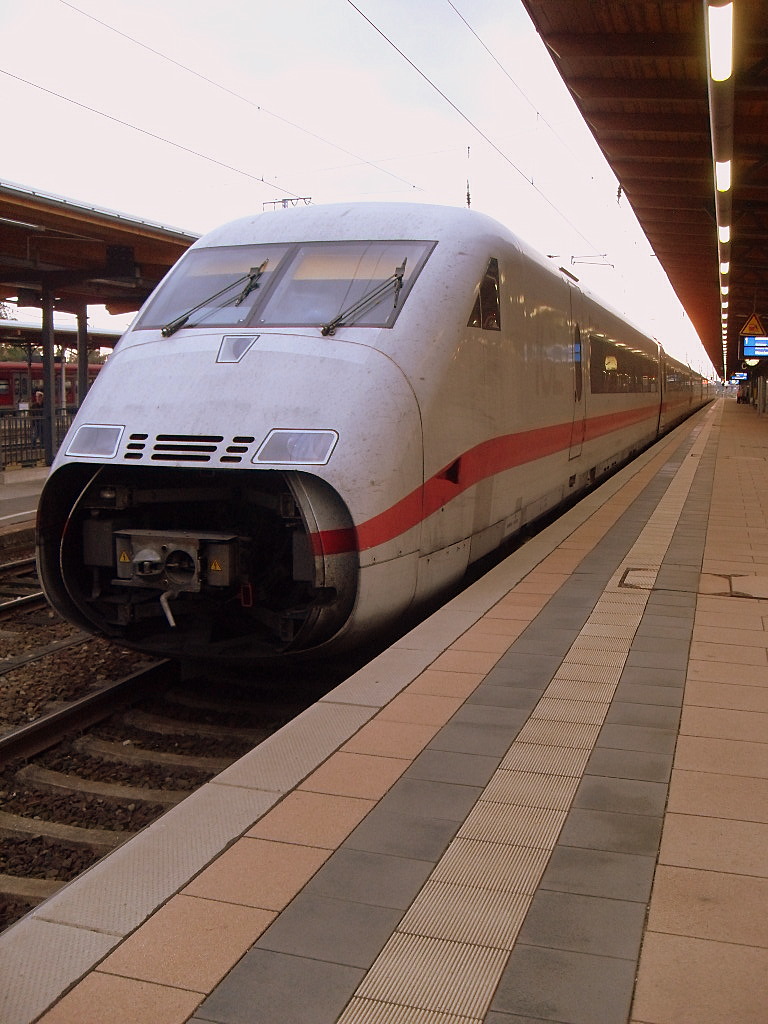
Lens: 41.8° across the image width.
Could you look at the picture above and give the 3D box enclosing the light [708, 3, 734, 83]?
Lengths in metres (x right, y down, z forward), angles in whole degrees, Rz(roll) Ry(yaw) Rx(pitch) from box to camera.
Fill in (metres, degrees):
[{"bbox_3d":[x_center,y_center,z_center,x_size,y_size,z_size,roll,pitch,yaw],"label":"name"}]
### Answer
[{"bbox_3d":[2.259,-3.153,6.716,0.140,0.130,1.530,3,7,19],"label":"light"}]

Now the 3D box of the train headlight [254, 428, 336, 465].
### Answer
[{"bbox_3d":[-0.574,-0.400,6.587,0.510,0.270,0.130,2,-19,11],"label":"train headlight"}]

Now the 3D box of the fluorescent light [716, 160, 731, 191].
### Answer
[{"bbox_3d":[3.684,-3.664,10.882,0.140,0.130,1.575,3,7,19],"label":"fluorescent light"}]

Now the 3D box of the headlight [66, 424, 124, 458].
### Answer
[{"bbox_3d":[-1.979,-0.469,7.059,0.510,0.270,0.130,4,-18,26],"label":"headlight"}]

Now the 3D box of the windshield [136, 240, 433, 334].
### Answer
[{"bbox_3d":[-0.817,-1.804,7.992,2.251,0.200,1.399,3,44,19],"label":"windshield"}]

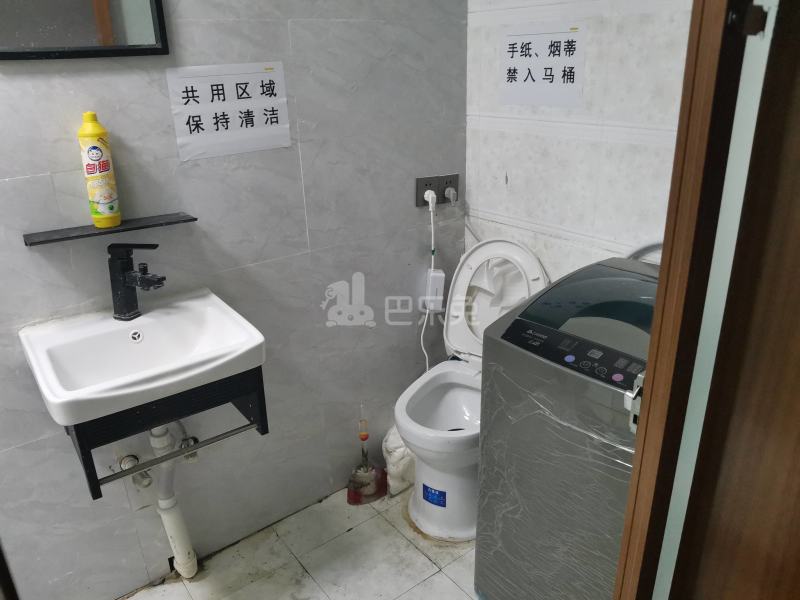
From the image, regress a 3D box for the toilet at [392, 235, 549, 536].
[{"bbox_3d":[0.208,0.275,1.873,0.370,0.835,0.520,9,24,25],"label":"toilet"}]

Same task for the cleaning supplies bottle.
[{"bbox_3d":[-0.667,-0.282,1.321,0.066,0.250,0.064,-12,23,-24],"label":"cleaning supplies bottle"}]

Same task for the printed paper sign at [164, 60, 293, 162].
[{"bbox_3d":[-0.413,-0.472,1.498,0.297,0.210,0.006,-17,26,-33],"label":"printed paper sign"}]

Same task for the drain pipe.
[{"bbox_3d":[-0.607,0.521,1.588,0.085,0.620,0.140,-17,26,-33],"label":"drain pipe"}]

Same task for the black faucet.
[{"bbox_3d":[-0.601,-0.039,1.371,0.142,0.176,0.050,6,23,20],"label":"black faucet"}]

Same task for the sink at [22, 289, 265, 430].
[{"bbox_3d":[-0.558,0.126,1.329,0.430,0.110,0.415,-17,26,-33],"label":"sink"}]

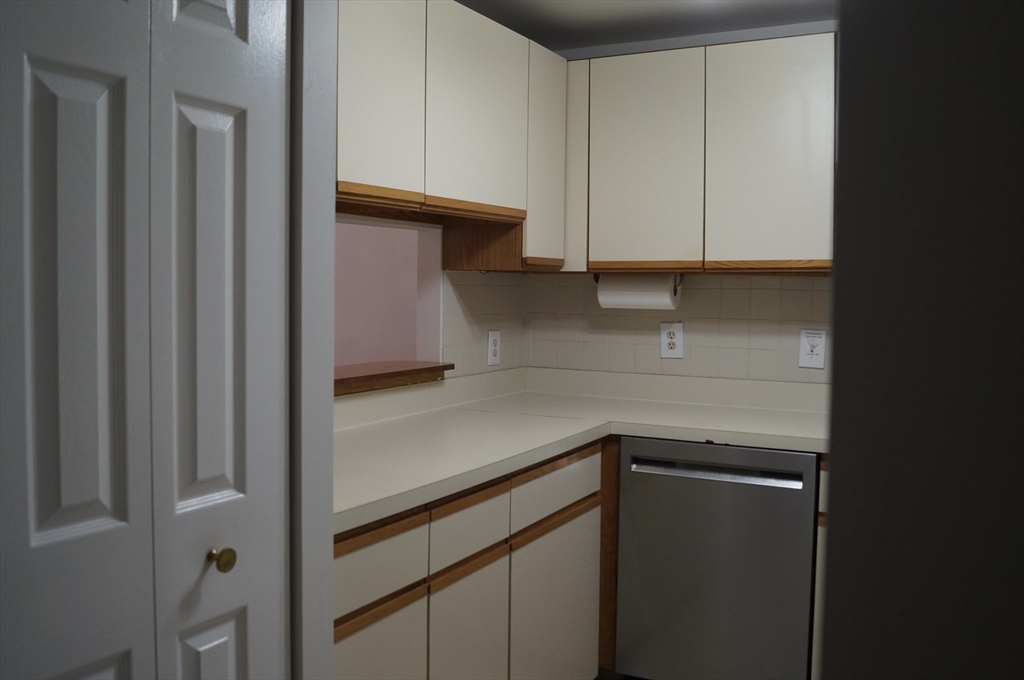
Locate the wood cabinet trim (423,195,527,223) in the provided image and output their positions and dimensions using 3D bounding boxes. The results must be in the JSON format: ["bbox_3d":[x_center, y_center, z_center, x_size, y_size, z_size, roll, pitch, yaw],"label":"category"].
[{"bbox_3d":[-0.099,-0.378,2.502,0.024,0.036,0.567,2,4,29],"label":"wood cabinet trim"}]

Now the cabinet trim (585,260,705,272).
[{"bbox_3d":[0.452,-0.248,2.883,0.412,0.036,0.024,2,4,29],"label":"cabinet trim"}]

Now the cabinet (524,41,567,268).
[{"bbox_3d":[-0.013,-0.607,2.927,0.304,0.733,0.281,2,4,29],"label":"cabinet"}]

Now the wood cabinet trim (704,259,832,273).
[{"bbox_3d":[0.801,-0.233,2.683,0.407,0.036,0.024,2,4,29],"label":"wood cabinet trim"}]

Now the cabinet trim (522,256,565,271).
[{"bbox_3d":[0.105,-0.255,2.877,0.024,0.036,0.276,2,4,29],"label":"cabinet trim"}]

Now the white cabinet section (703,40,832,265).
[{"bbox_3d":[0.891,-0.591,2.853,0.415,0.734,0.322,2,4,29],"label":"white cabinet section"}]

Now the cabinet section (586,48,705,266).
[{"bbox_3d":[0.532,-0.612,3.049,0.418,0.741,0.322,2,4,29],"label":"cabinet section"}]

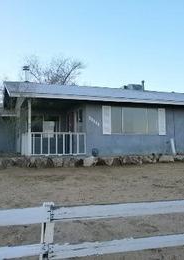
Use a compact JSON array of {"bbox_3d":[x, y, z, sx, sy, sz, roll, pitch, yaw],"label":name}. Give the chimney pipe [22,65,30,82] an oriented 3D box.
[{"bbox_3d":[-3.562,-3.016,14.600,0.370,0.960,0.370,1,-3,-19],"label":"chimney pipe"}]

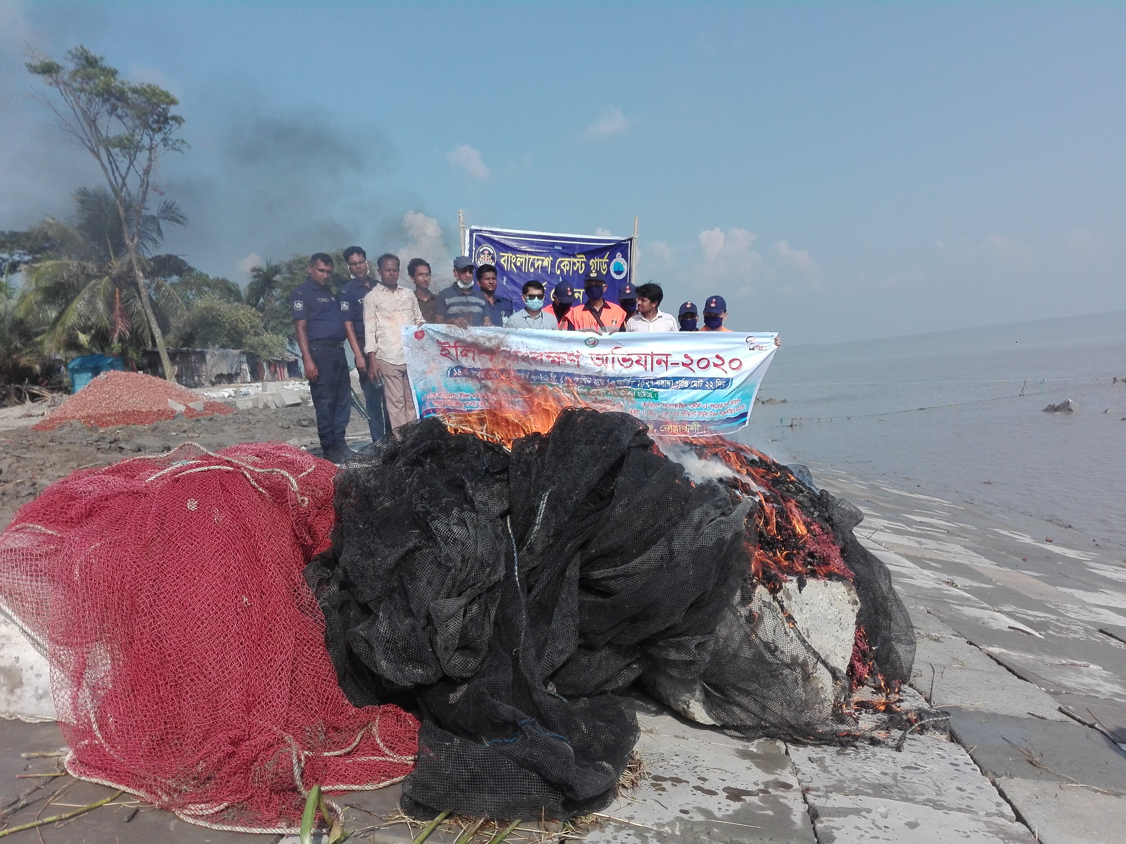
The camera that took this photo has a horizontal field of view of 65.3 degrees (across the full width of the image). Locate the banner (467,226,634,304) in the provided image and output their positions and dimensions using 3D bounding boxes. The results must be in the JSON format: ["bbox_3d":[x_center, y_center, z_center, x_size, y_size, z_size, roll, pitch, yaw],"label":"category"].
[{"bbox_3d":[-0.112,-1.421,8.950,1.900,1.050,0.100,-3,4,-30],"label":"banner"}]

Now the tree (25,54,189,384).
[{"bbox_3d":[-16.010,-7.452,32.000,5.300,12.600,5.000,-8,3,-25],"label":"tree"}]

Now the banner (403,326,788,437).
[{"bbox_3d":[0.220,-0.328,7.200,3.080,0.920,0.150,0,3,0],"label":"banner"}]

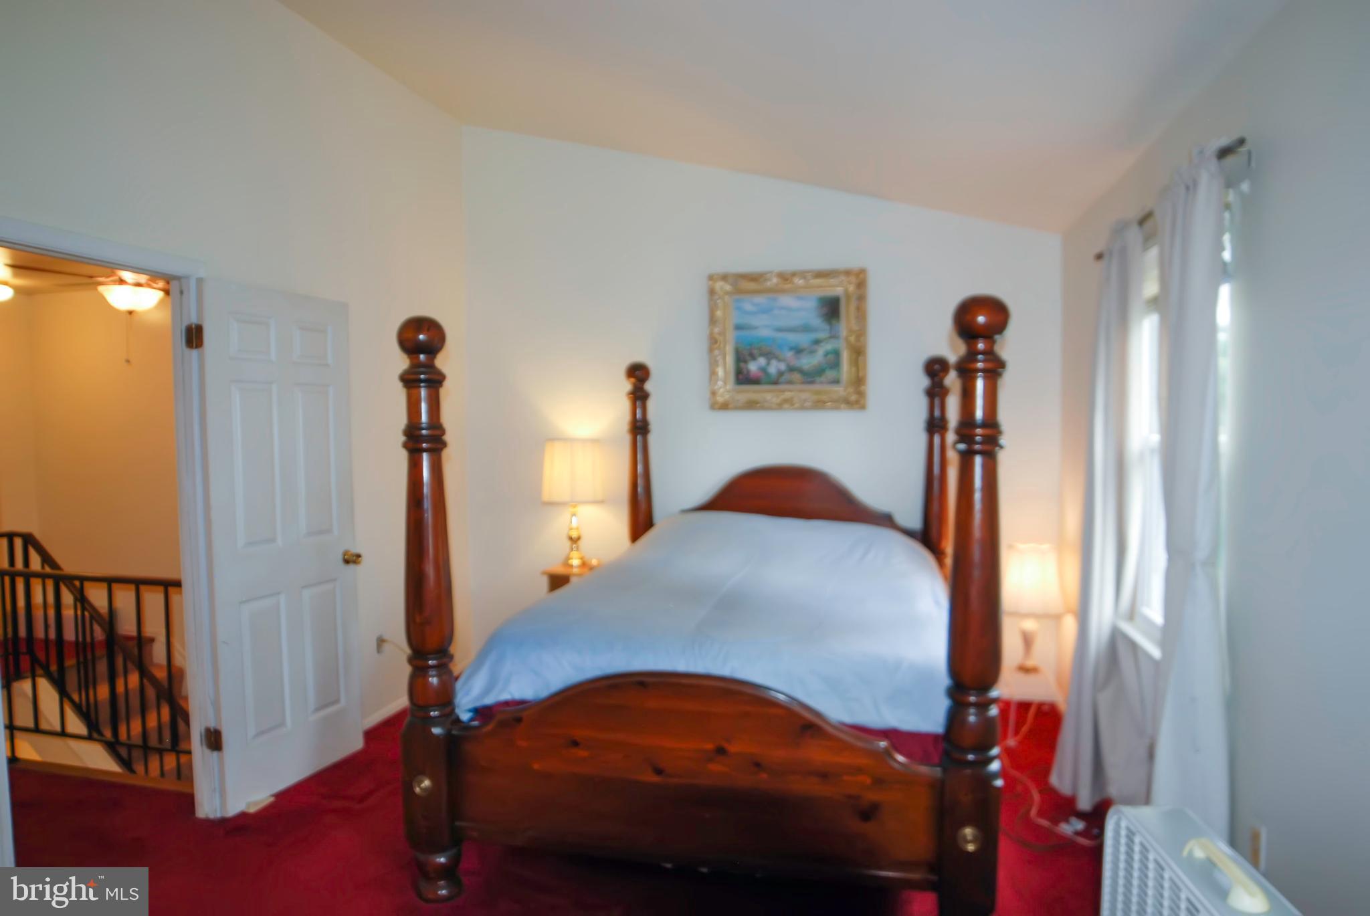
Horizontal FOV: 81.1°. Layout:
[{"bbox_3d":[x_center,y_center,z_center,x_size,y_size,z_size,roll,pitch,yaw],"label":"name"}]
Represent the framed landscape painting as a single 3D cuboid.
[{"bbox_3d":[0.564,-0.651,4.434,0.853,0.765,0.060,0,3,15],"label":"framed landscape painting"}]

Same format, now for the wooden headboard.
[{"bbox_3d":[0.531,0.373,4.394,1.775,1.850,0.160,0,3,15],"label":"wooden headboard"}]

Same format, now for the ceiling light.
[{"bbox_3d":[-2.790,-0.796,4.053,0.270,0.120,0.270,0,3,15],"label":"ceiling light"}]

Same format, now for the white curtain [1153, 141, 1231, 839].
[{"bbox_3d":[1.302,0.330,2.119,0.150,2.130,0.600,0,3,15],"label":"white curtain"}]

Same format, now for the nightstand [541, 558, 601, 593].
[{"bbox_3d":[-0.544,0.963,4.583,0.430,0.665,0.370,0,3,15],"label":"nightstand"}]

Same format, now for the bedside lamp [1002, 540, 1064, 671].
[{"bbox_3d":[1.730,0.747,3.975,0.275,0.610,0.275,0,3,15],"label":"bedside lamp"}]

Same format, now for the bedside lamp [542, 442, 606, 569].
[{"bbox_3d":[-0.644,0.263,4.624,0.352,0.735,0.352,0,3,0],"label":"bedside lamp"}]

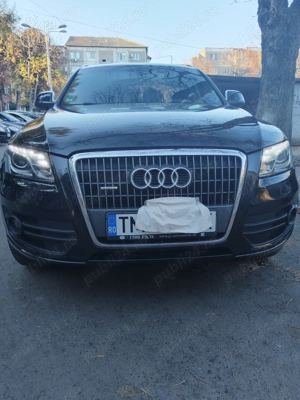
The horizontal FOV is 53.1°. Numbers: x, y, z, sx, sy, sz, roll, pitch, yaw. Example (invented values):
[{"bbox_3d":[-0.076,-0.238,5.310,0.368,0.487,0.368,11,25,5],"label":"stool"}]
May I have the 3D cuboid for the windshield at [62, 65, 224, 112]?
[{"bbox_3d":[-0.105,-1.038,2.911,1.500,0.200,0.950,-1,48,-5],"label":"windshield"}]

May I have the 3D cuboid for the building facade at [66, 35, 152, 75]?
[{"bbox_3d":[-8.300,-24.780,61.530,16.000,15.500,9.000,-1,16,-4],"label":"building facade"}]

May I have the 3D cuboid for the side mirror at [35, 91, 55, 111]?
[{"bbox_3d":[-1.000,-0.953,2.900,0.210,0.185,0.150,-1,16,-5],"label":"side mirror"}]

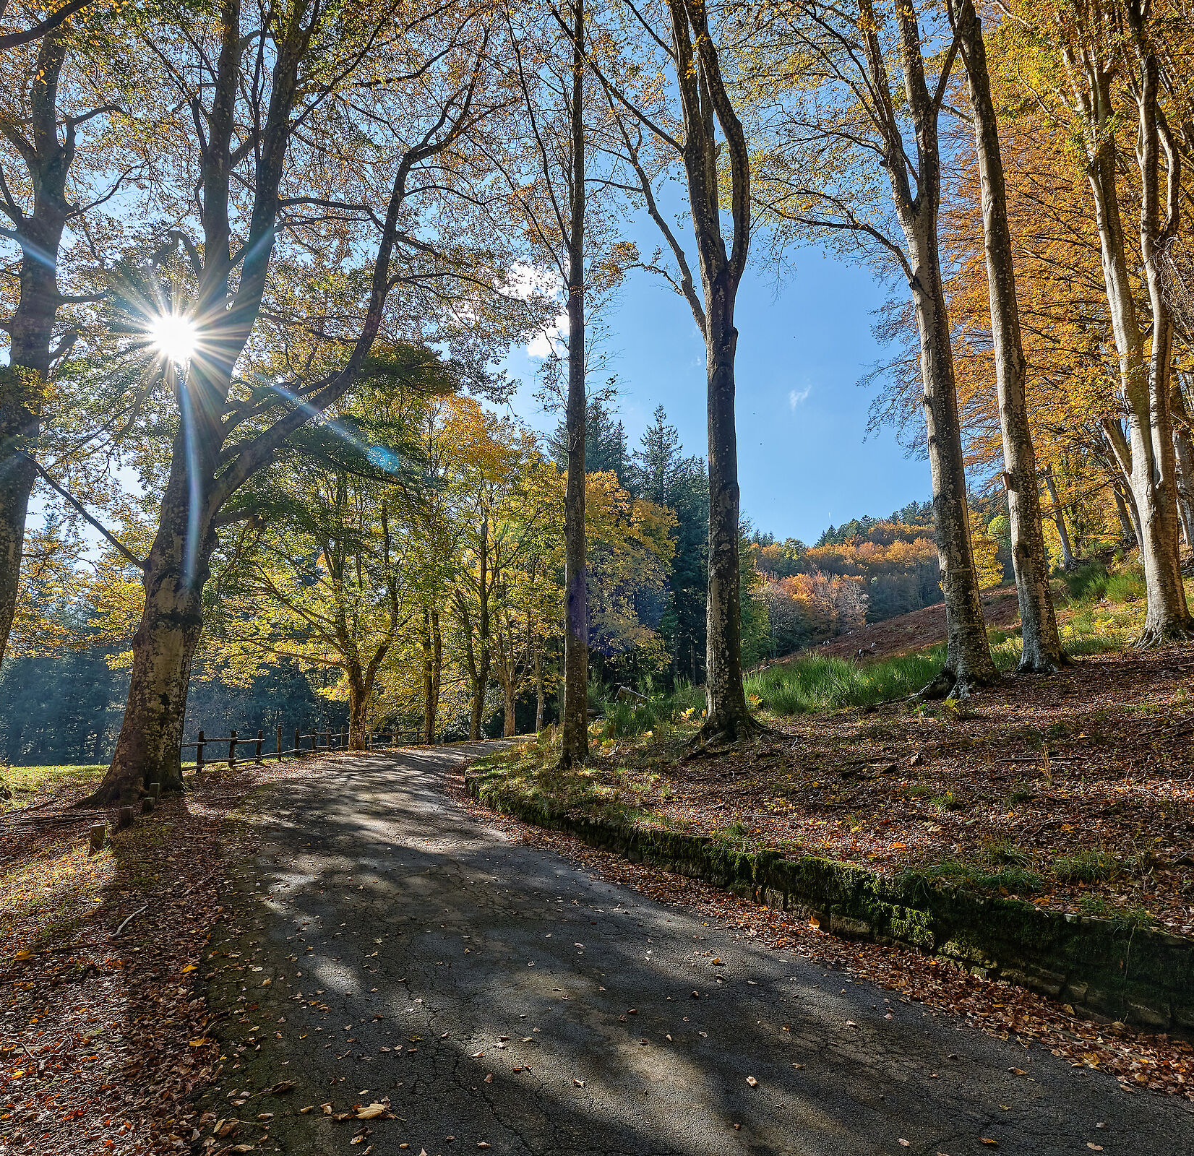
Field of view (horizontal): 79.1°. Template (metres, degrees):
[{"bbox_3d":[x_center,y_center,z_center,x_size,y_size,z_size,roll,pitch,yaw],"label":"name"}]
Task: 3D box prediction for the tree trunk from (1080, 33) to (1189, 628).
[{"bbox_3d":[11.945,-5.999,15.823,1.700,15.010,1.200,-9,-14,39],"label":"tree trunk"}]

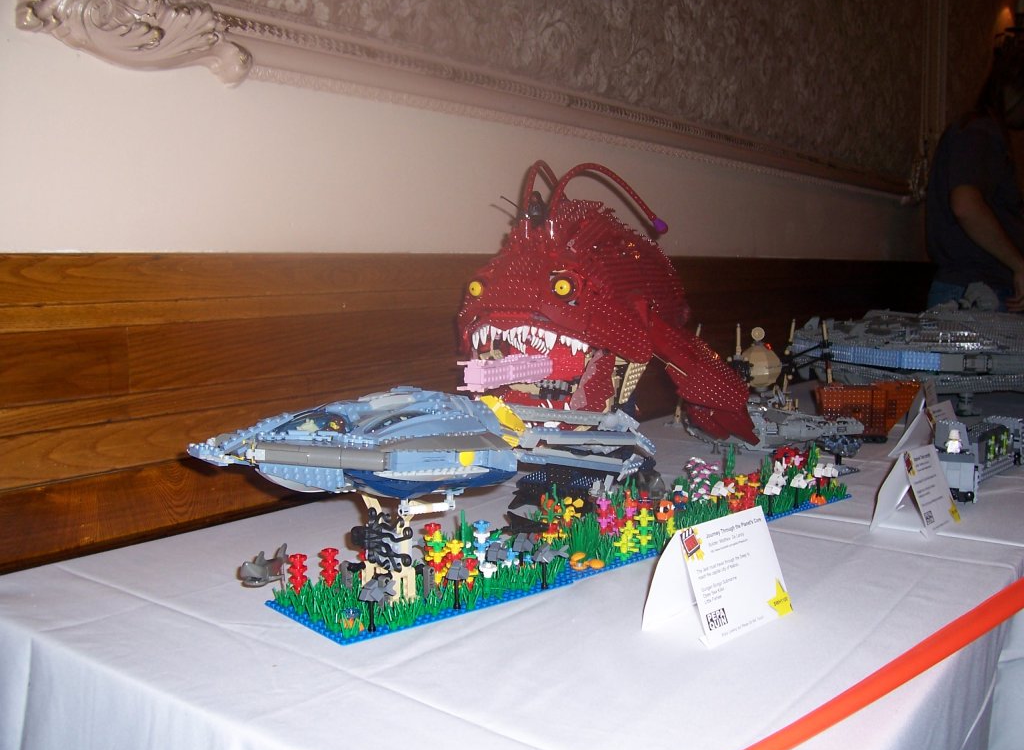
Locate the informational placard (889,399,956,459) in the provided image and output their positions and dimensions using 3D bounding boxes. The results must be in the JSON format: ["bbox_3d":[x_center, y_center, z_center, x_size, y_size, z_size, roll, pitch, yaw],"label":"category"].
[{"bbox_3d":[0.659,0.085,1.594,0.066,0.086,0.124,7,9,41],"label":"informational placard"}]

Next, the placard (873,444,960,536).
[{"bbox_3d":[0.475,0.131,1.173,0.066,0.090,0.124,6,9,39],"label":"placard"}]

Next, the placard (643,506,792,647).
[{"bbox_3d":[0.179,0.166,0.857,0.124,0.089,0.066,-6,10,-45],"label":"placard"}]

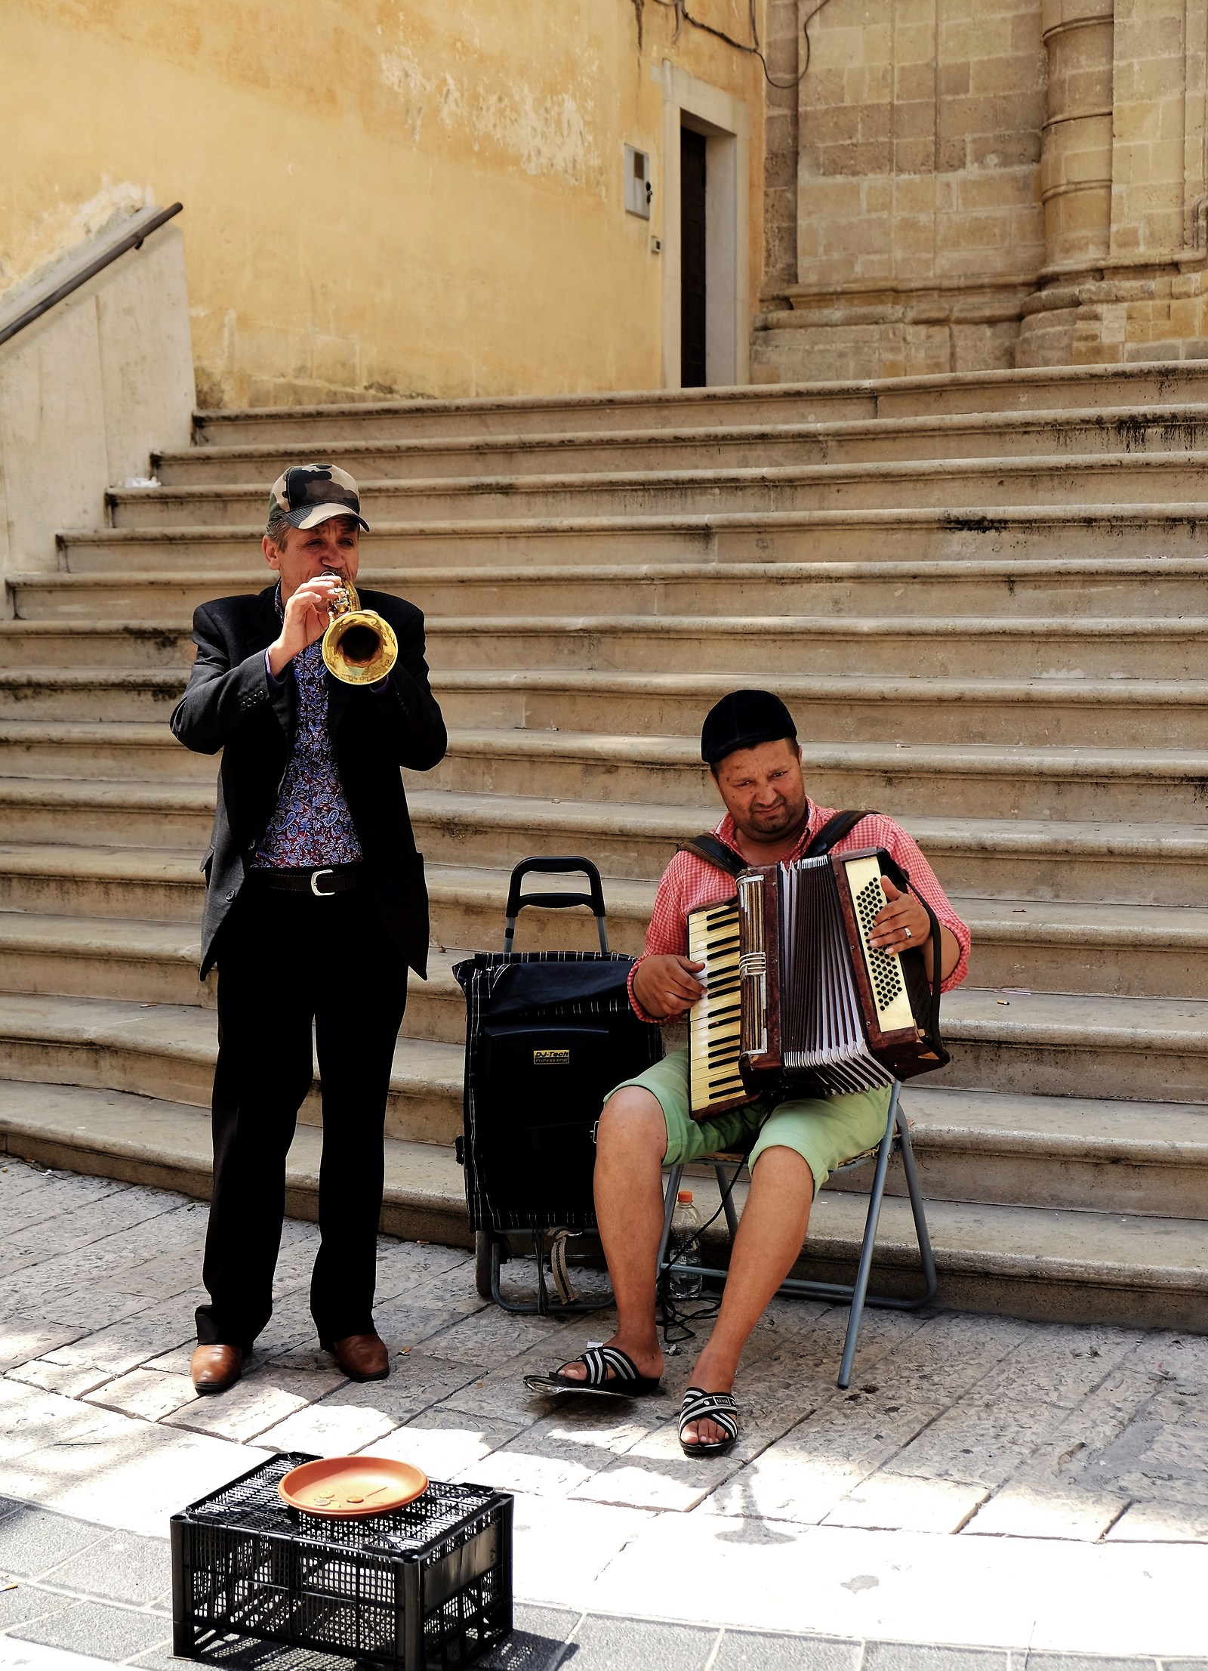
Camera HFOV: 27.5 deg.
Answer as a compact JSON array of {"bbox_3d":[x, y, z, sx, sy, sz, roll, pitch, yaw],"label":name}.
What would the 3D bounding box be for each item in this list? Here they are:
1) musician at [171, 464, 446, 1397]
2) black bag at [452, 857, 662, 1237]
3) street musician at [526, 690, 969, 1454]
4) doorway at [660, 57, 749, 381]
[{"bbox_3d":[-0.564,0.181,4.716,0.540,1.750,0.480,-1,5,-9],"label":"musician"},{"bbox_3d":[-0.098,0.460,5.324,0.420,0.800,0.280,0,5,-1],"label":"black bag"},{"bbox_3d":[0.276,0.393,4.715,0.780,1.320,0.860,1,5,17],"label":"street musician"},{"bbox_3d":[0.559,-3.361,14.837,0.220,2.200,1.380,2,6,24],"label":"doorway"}]

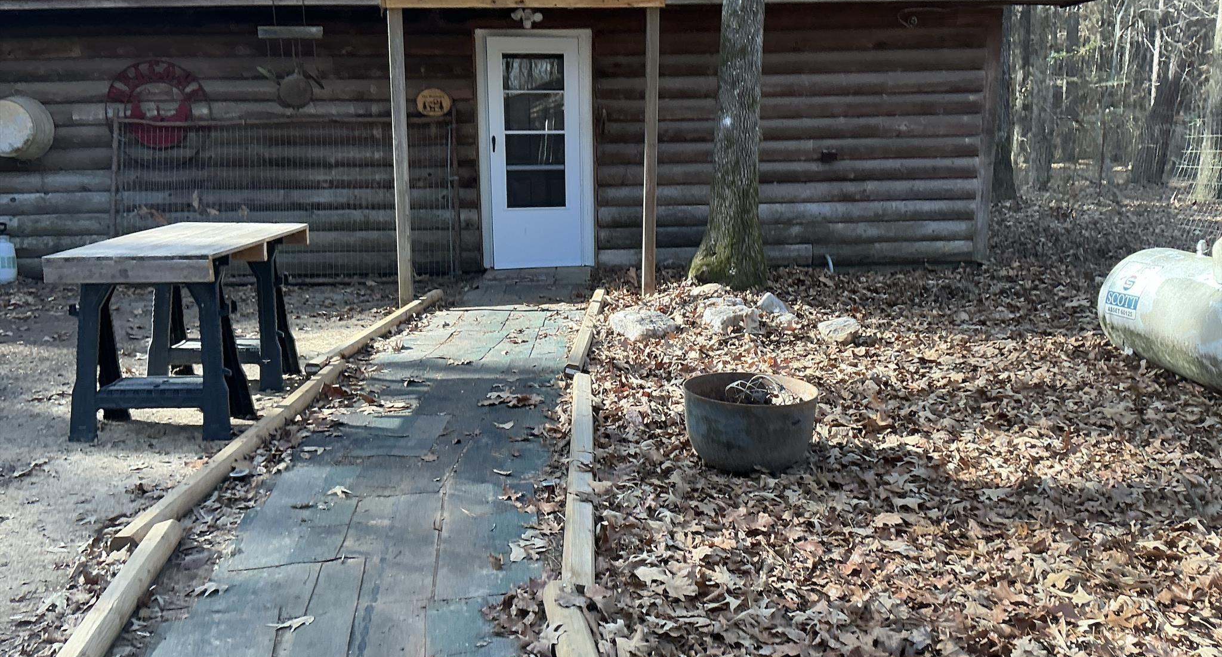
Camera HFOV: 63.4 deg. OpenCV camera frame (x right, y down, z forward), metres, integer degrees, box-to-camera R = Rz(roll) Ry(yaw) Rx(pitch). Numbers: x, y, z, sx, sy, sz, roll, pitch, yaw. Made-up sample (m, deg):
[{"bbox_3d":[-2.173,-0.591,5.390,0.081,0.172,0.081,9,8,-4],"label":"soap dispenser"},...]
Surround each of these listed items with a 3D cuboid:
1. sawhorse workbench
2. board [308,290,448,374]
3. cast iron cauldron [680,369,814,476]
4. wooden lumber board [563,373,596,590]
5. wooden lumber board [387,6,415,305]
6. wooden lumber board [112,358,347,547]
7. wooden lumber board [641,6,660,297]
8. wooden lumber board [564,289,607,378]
[{"bbox_3d":[-2.046,-0.035,4.936,0.760,0.840,1.280,0,13,2],"label":"sawhorse workbench"},{"bbox_3d":[-1.538,-0.013,6.774,0.093,0.068,2.440,1,12,7],"label":"board"},{"bbox_3d":[0.574,0.400,4.128,0.560,0.335,0.560,2,13,-1],"label":"cast iron cauldron"},{"bbox_3d":[-0.122,0.534,4.093,0.093,0.068,2.440,-1,12,-1],"label":"wooden lumber board"},{"bbox_3d":[-1.570,-1.242,7.404,0.098,2.210,0.095,0,13,-2],"label":"wooden lumber board"},{"bbox_3d":[-1.583,0.474,4.467,0.093,0.068,2.440,0,12,2],"label":"wooden lumber board"},{"bbox_3d":[0.303,-1.304,7.517,0.098,2.162,0.095,0,13,-2],"label":"wooden lumber board"},{"bbox_3d":[-0.145,-0.024,6.742,0.093,0.068,2.440,0,12,3],"label":"wooden lumber board"}]

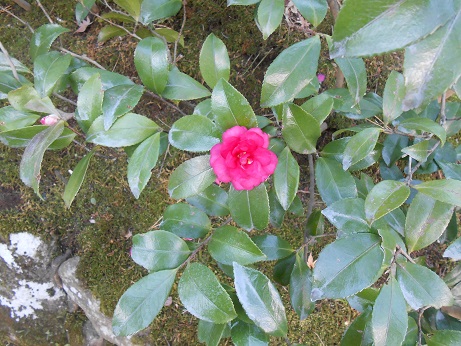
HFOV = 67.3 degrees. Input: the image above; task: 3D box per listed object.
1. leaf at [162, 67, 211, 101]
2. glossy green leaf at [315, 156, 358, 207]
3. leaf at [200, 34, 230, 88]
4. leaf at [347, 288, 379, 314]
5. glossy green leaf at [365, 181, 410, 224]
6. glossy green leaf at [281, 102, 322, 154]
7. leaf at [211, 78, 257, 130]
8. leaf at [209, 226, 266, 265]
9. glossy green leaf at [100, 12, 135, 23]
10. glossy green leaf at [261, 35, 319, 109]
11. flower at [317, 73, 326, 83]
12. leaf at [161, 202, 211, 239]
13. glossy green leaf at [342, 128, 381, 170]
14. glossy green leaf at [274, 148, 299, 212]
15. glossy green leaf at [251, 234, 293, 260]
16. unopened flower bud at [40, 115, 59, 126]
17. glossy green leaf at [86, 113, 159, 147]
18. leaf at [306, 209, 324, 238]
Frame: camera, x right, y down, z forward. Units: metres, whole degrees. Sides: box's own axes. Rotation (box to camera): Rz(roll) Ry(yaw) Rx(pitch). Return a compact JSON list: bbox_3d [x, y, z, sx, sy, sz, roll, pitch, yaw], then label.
[{"bbox_3d":[-0.052,-0.106,0.410,0.058,0.012,0.038,9,87,-10],"label":"leaf"},{"bbox_3d":[0.116,0.011,0.380,0.036,0.012,0.068,-24,81,-5],"label":"glossy green leaf"},{"bbox_3d":[-0.019,-0.145,0.450,0.037,0.011,0.073,-1,83,-6],"label":"leaf"},{"bbox_3d":[0.144,0.134,0.365,0.042,0.012,0.032,5,78,14],"label":"leaf"},{"bbox_3d":[0.159,0.030,0.350,0.057,0.012,0.034,-44,69,0],"label":"glossy green leaf"},{"bbox_3d":[0.076,-0.049,0.368,0.035,0.012,0.063,-32,102,-6],"label":"glossy green leaf"},{"bbox_3d":[0.003,-0.067,0.359,0.040,0.065,0.013,-19,20,-4],"label":"leaf"},{"bbox_3d":[0.008,0.079,0.378,0.067,0.012,0.038,20,73,4],"label":"leaf"},{"bbox_3d":[-0.171,-0.238,0.530,0.053,0.012,0.030,6,31,0],"label":"glossy green leaf"},{"bbox_3d":[0.062,-0.104,0.360,0.042,0.012,0.091,40,96,8],"label":"glossy green leaf"},{"bbox_3d":[0.143,-0.152,0.550,0.022,0.013,0.022,0,63,0],"label":"flower"},{"bbox_3d":[-0.056,0.064,0.435,0.070,0.013,0.045,5,73,17],"label":"leaf"},{"bbox_3d":[0.139,-0.026,0.367,0.029,0.012,0.057,41,95,16],"label":"glossy green leaf"},{"bbox_3d":[0.061,0.006,0.380,0.028,0.012,0.070,0,98,6],"label":"glossy green leaf"},{"bbox_3d":[0.048,0.089,0.412,0.061,0.010,0.031,7,79,-5],"label":"glossy green leaf"},{"bbox_3d":[-0.203,-0.059,0.390,0.022,0.014,0.014,-9,60,-12],"label":"unopened flower bud"},{"bbox_3d":[-0.113,-0.045,0.368,0.076,0.012,0.034,-8,79,-10],"label":"glossy green leaf"},{"bbox_3d":[0.105,0.060,0.420,0.022,0.044,0.010,15,29,21],"label":"leaf"}]

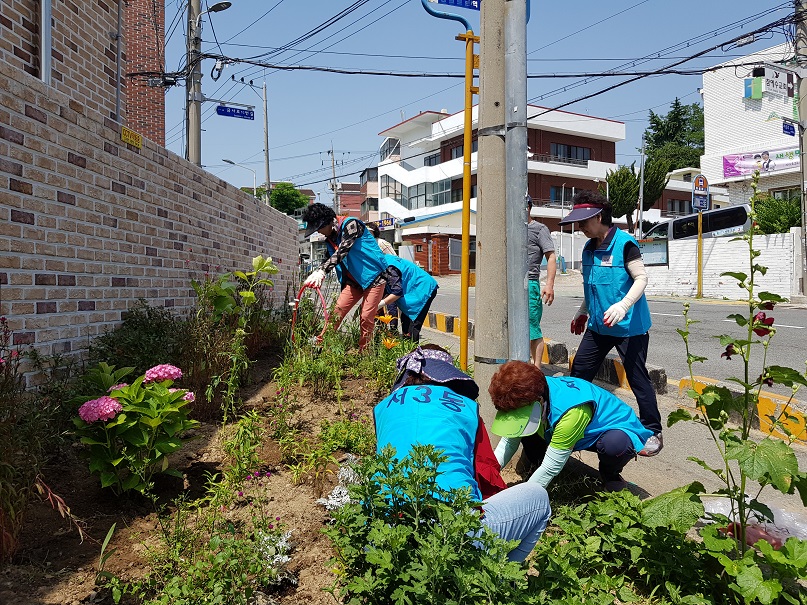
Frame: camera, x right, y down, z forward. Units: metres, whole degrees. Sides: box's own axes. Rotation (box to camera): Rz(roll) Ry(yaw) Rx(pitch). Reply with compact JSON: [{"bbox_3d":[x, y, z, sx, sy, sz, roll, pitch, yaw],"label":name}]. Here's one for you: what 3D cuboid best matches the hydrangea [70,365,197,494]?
[{"bbox_3d":[-1.305,0.618,2.950,0.610,0.650,0.560,0,1,0],"label":"hydrangea"}]

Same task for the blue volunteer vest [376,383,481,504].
[{"bbox_3d":[0.108,0.579,2.420,0.420,0.260,0.550,-6,43,6],"label":"blue volunteer vest"}]

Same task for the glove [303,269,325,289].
[{"bbox_3d":[-0.738,-0.194,5.000,0.120,0.200,0.100,27,-27,36],"label":"glove"}]

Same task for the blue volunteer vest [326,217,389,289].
[{"bbox_3d":[-0.349,-0.396,4.800,0.290,0.550,0.420,-32,6,-15],"label":"blue volunteer vest"}]

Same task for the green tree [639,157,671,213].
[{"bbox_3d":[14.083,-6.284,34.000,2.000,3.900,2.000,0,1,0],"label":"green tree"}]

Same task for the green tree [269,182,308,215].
[{"bbox_3d":[-13.782,-11.644,72.000,4.800,5.600,4.600,0,1,0],"label":"green tree"}]

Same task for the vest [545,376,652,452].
[{"bbox_3d":[0.944,0.550,2.950,0.540,0.260,0.400,22,-13,-36],"label":"vest"}]

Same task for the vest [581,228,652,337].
[{"bbox_3d":[1.265,-0.119,3.600,0.350,0.640,0.440,-4,2,-21],"label":"vest"}]

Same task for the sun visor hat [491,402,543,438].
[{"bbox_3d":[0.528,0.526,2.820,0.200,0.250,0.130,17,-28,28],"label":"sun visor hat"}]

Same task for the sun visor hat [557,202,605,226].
[{"bbox_3d":[1.060,-0.521,3.550,0.280,0.130,0.200,-24,12,-23],"label":"sun visor hat"}]

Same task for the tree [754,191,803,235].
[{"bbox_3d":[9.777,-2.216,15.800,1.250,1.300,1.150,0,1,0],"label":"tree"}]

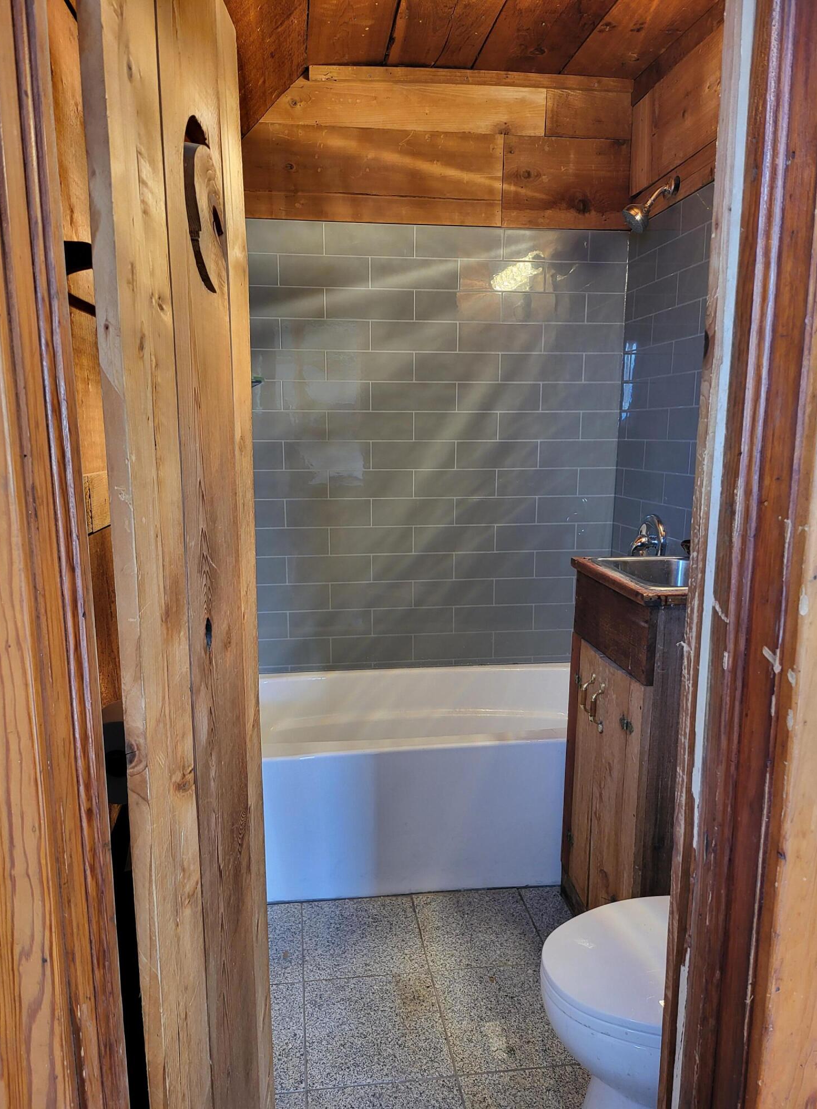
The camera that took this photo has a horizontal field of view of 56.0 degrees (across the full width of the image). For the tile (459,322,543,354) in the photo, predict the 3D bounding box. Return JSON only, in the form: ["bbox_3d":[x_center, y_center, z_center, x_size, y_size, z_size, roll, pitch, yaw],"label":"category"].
[{"bbox_3d":[0.325,-0.763,2.704,0.304,0.101,0.009,-1,11,-7],"label":"tile"}]

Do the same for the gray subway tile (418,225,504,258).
[{"bbox_3d":[0.174,-1.062,2.630,0.303,0.100,0.010,-1,11,-7],"label":"gray subway tile"}]

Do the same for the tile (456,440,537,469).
[{"bbox_3d":[0.324,-0.361,2.783,0.304,0.101,0.009,-1,11,-7],"label":"tile"}]

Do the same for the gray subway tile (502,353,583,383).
[{"bbox_3d":[0.477,-0.666,2.745,0.303,0.100,0.010,-1,11,-7],"label":"gray subway tile"}]

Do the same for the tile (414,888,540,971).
[{"bbox_3d":[0.185,0.999,2.050,0.304,0.009,0.304,0,10,-8],"label":"tile"}]

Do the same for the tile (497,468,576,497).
[{"bbox_3d":[0.476,-0.264,2.824,0.303,0.100,0.010,-1,11,-7],"label":"tile"}]

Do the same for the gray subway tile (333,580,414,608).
[{"bbox_3d":[-0.133,0.151,2.833,0.304,0.101,0.009,-1,10,-7],"label":"gray subway tile"}]

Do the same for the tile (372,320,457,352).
[{"bbox_3d":[0.021,-0.757,2.668,0.304,0.101,0.009,-1,11,-7],"label":"tile"}]

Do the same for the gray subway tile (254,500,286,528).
[{"bbox_3d":[-0.592,-0.143,2.723,0.304,0.101,0.009,-1,10,-7],"label":"gray subway tile"}]

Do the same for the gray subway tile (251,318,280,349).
[{"bbox_3d":[-0.586,-0.744,2.595,0.304,0.101,0.009,-1,11,-7],"label":"gray subway tile"}]

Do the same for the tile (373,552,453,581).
[{"bbox_3d":[0.019,0.048,2.826,0.304,0.101,0.009,-1,11,-7],"label":"tile"}]

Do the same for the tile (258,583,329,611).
[{"bbox_3d":[-0.438,0.157,2.795,0.304,0.102,0.009,-1,11,-7],"label":"tile"}]

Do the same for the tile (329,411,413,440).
[{"bbox_3d":[-0.132,-0.453,2.712,0.303,0.100,0.010,-1,11,-7],"label":"tile"}]

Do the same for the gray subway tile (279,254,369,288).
[{"bbox_3d":[-0.282,-0.953,2.595,0.303,0.100,0.010,-1,11,-7],"label":"gray subway tile"}]

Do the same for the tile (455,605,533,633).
[{"bbox_3d":[0.322,0.242,2.902,0.304,0.101,0.009,-1,11,-7],"label":"tile"}]

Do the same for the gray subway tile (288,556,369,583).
[{"bbox_3d":[-0.283,0.052,2.764,0.300,0.099,0.010,-1,11,-7],"label":"gray subway tile"}]

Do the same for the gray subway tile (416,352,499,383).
[{"bbox_3d":[0.173,-0.659,2.706,0.304,0.101,0.009,-1,11,-7],"label":"gray subway tile"}]

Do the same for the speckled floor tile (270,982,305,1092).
[{"bbox_3d":[-0.393,1.096,1.729,0.306,0.010,0.306,-1,10,-8],"label":"speckled floor tile"}]

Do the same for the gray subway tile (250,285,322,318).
[{"bbox_3d":[-0.434,-0.848,2.594,0.304,0.102,0.009,-1,11,-7],"label":"gray subway tile"}]

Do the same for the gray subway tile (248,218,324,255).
[{"bbox_3d":[-0.433,-1.049,2.554,0.304,0.101,0.009,-1,11,-7],"label":"gray subway tile"}]

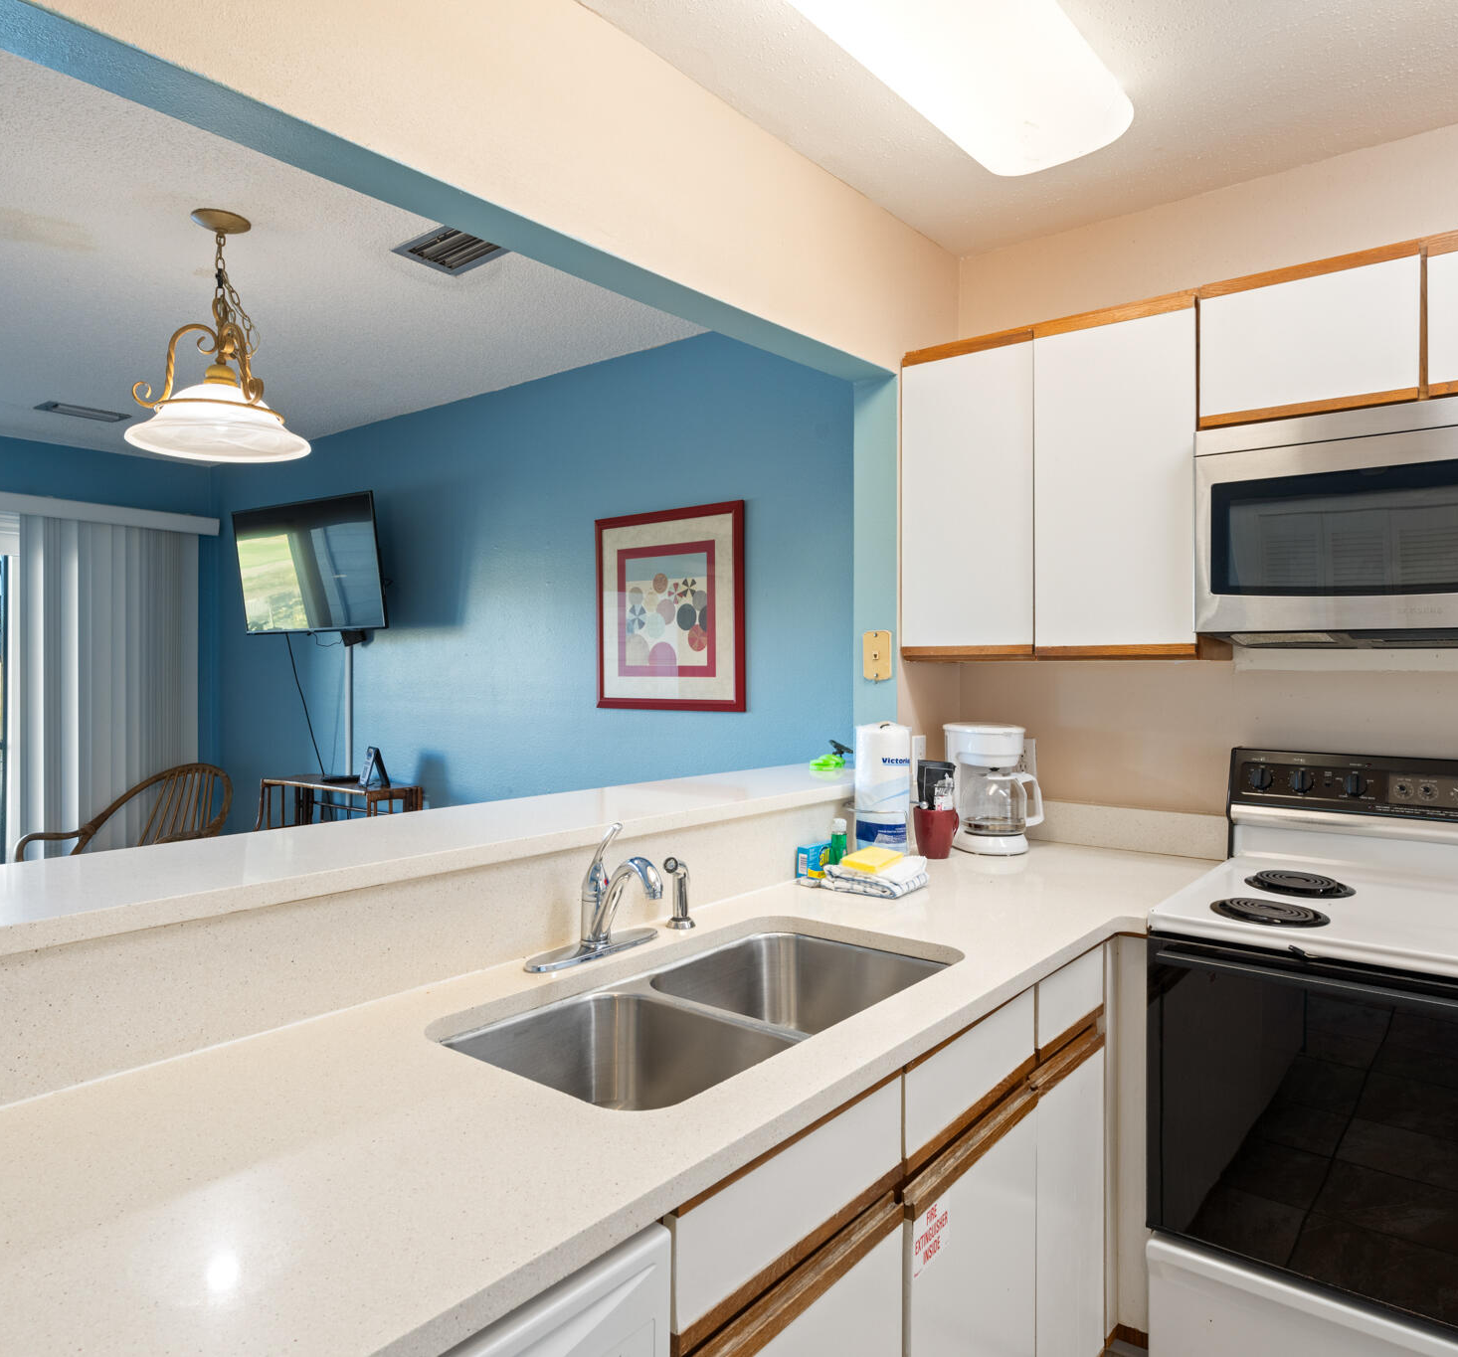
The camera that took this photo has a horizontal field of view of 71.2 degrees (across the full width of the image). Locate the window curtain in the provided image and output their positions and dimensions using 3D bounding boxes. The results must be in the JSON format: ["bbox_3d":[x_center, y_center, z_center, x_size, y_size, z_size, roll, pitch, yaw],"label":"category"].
[{"bbox_3d":[-3.068,0.244,5.073,0.100,2.070,0.810,1,1,39],"label":"window curtain"}]

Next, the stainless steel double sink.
[{"bbox_3d":[0.000,0.550,1.422,0.420,0.210,0.790,0,1,39],"label":"stainless steel double sink"}]

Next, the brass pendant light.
[{"bbox_3d":[-1.259,-0.854,2.514,0.410,0.562,0.410,0,1,39],"label":"brass pendant light"}]

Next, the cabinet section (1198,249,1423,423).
[{"bbox_3d":[1.202,-0.645,2.079,0.376,0.265,0.320,0,1,39],"label":"cabinet section"}]

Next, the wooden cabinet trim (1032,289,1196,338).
[{"bbox_3d":[0.833,-0.781,2.205,0.342,0.034,0.025,0,1,39],"label":"wooden cabinet trim"}]

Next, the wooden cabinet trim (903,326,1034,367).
[{"bbox_3d":[0.558,-0.778,2.390,0.325,0.033,0.022,1,1,39],"label":"wooden cabinet trim"}]

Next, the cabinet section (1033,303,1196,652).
[{"bbox_3d":[0.918,-0.411,2.307,0.341,0.709,0.320,0,1,39],"label":"cabinet section"}]

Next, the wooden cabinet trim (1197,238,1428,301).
[{"bbox_3d":[1.118,-0.784,1.973,0.380,0.030,0.025,0,1,39],"label":"wooden cabinet trim"}]

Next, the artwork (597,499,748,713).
[{"bbox_3d":[-0.210,-0.230,3.461,0.675,0.685,0.030,1,1,39],"label":"artwork"}]

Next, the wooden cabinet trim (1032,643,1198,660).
[{"bbox_3d":[0.828,-0.058,2.192,0.338,0.030,0.022,1,1,39],"label":"wooden cabinet trim"}]

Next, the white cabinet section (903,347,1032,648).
[{"bbox_3d":[0.654,-0.412,2.517,0.333,0.706,0.320,0,1,39],"label":"white cabinet section"}]

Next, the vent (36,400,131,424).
[{"bbox_3d":[-2.805,-1.149,4.424,0.190,0.020,0.310,0,1,39],"label":"vent"}]

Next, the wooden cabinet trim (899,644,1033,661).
[{"bbox_3d":[0.561,-0.060,2.405,0.325,0.030,0.022,1,1,39],"label":"wooden cabinet trim"}]

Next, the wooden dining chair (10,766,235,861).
[{"bbox_3d":[-2.610,0.859,4.559,0.630,0.900,0.660,0,1,12],"label":"wooden dining chair"}]

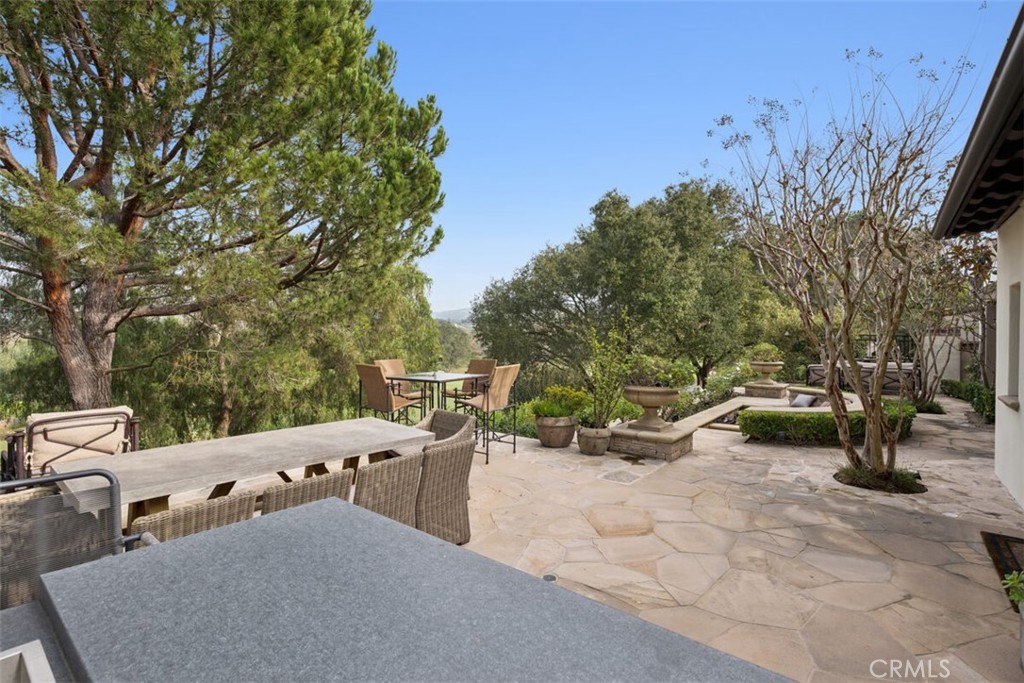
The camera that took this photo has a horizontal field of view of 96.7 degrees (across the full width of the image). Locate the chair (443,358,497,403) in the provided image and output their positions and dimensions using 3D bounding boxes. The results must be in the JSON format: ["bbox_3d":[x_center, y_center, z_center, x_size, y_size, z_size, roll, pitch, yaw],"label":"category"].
[{"bbox_3d":[-0.680,0.939,7.361,0.660,1.230,0.680,0,1,35],"label":"chair"}]

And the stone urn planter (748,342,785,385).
[{"bbox_3d":[6.100,0.530,10.950,0.760,1.000,0.760,0,0,40],"label":"stone urn planter"}]

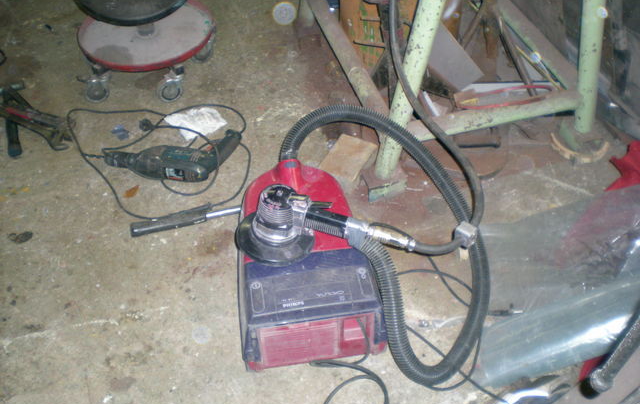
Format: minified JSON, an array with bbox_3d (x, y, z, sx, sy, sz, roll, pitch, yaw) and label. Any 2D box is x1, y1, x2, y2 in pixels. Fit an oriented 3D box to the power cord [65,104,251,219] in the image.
[{"bbox_3d":[-0.438,-0.132,1.798,0.520,0.060,0.438,-1,47,0],"label":"power cord"}]

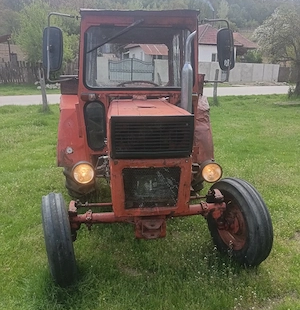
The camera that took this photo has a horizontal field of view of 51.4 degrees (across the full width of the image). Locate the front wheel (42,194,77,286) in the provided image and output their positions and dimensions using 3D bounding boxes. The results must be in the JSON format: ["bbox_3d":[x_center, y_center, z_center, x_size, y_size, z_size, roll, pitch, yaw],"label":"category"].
[{"bbox_3d":[-0.731,0.672,2.489,0.178,0.756,0.756,-8,15,-24],"label":"front wheel"}]

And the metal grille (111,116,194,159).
[{"bbox_3d":[0.017,-0.130,2.294,0.609,0.310,0.061,-1,13,-5],"label":"metal grille"}]

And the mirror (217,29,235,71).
[{"bbox_3d":[0.843,-1.164,3.451,0.223,0.452,0.061,-6,14,-24],"label":"mirror"}]

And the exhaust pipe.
[{"bbox_3d":[0.339,-0.688,2.760,0.142,0.792,0.112,-1,13,-5],"label":"exhaust pipe"}]

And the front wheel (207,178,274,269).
[{"bbox_3d":[0.741,0.577,2.680,0.178,0.756,0.756,-8,15,-23],"label":"front wheel"}]

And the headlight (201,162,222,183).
[{"bbox_3d":[0.504,0.143,2.558,0.173,0.173,0.132,-2,13,-7],"label":"headlight"}]

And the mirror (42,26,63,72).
[{"bbox_3d":[-1.014,-1.109,3.278,0.223,0.452,0.061,2,13,10],"label":"mirror"}]

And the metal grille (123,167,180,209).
[{"bbox_3d":[0.015,0.257,2.395,0.447,0.325,0.035,-1,13,-5],"label":"metal grille"}]

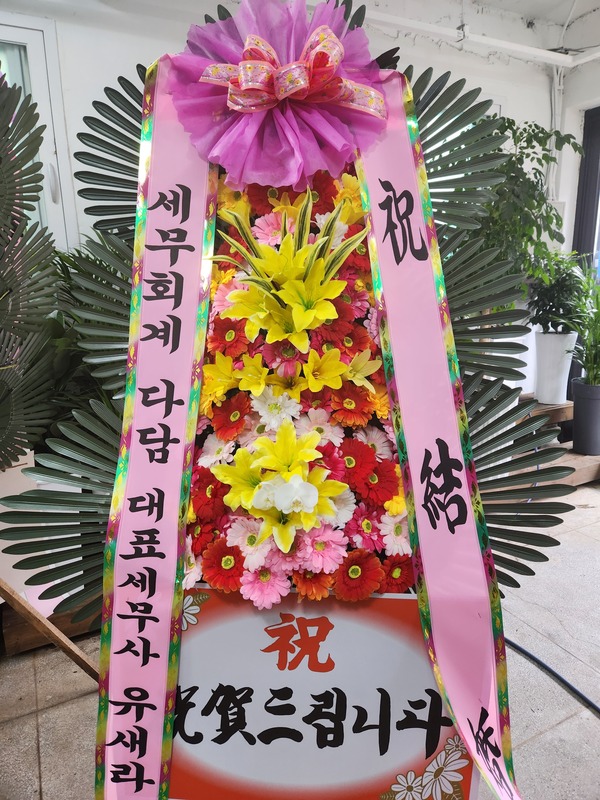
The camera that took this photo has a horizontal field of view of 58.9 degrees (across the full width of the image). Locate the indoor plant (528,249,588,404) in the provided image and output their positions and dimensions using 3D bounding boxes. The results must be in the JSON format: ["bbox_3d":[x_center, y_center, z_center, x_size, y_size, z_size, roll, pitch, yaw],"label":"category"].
[{"bbox_3d":[1.981,-0.543,4.090,0.450,1.140,0.450,5,15,25],"label":"indoor plant"}]

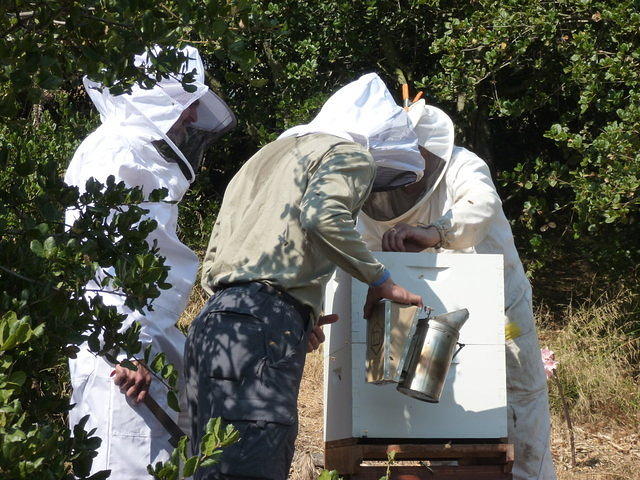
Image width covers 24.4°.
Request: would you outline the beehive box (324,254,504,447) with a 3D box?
[{"bbox_3d":[0.253,0.314,4.145,0.413,0.489,0.500,1,-9,-8],"label":"beehive box"}]

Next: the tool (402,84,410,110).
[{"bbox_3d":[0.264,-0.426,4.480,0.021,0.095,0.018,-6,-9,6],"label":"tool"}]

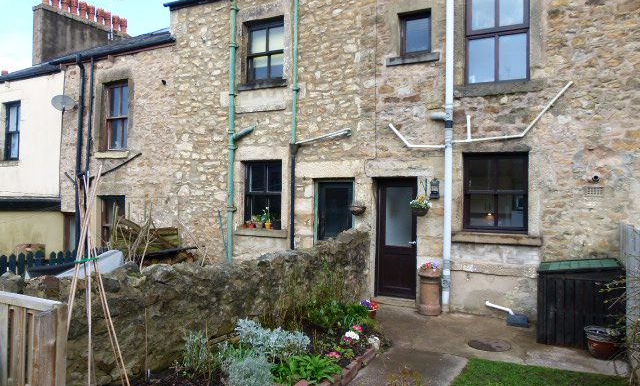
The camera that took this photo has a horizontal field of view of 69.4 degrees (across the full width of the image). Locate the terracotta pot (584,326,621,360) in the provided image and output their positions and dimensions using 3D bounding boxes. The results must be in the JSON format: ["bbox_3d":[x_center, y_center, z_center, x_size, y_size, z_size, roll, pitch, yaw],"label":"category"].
[{"bbox_3d":[3.333,1.785,5.441,0.380,0.290,0.380,1,0,25],"label":"terracotta pot"}]

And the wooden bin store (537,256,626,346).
[{"bbox_3d":[3.398,1.420,6.082,0.950,1.030,0.700,1,0,29],"label":"wooden bin store"}]

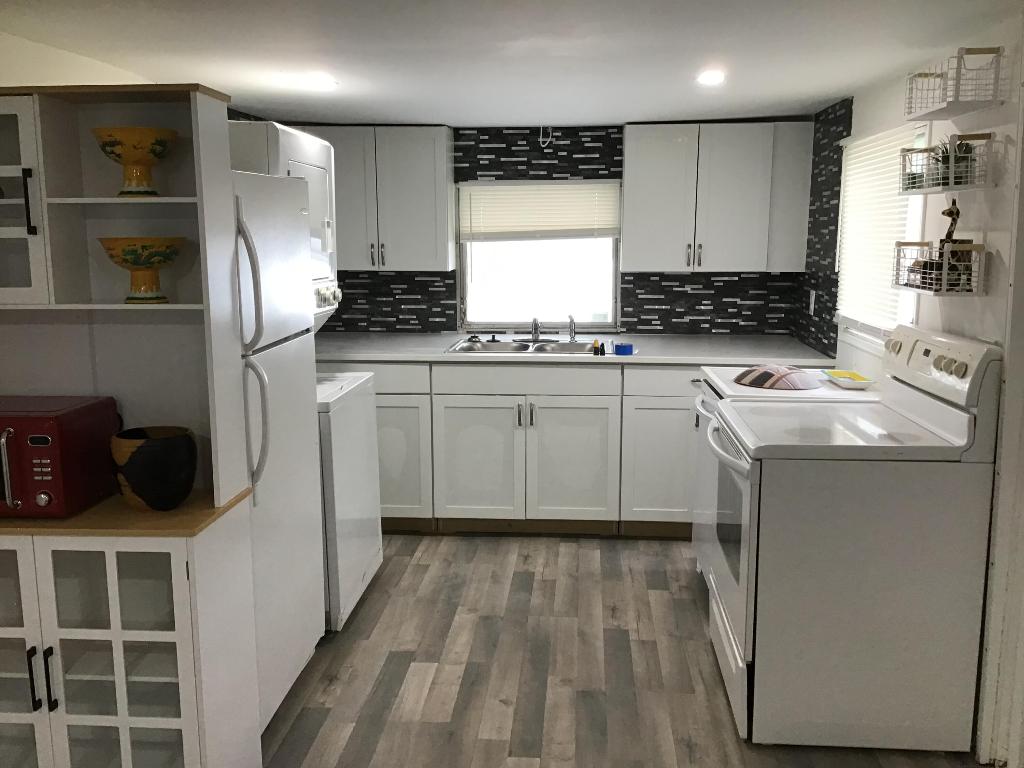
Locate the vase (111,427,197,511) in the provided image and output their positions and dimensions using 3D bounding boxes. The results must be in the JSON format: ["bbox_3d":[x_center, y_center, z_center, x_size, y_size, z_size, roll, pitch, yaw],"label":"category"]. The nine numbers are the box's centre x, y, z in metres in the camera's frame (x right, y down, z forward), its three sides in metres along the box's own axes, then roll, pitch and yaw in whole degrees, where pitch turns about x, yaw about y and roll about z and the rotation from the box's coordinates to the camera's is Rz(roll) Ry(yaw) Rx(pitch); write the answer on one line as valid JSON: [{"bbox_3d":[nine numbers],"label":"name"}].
[{"bbox_3d":[-0.949,0.222,2.441,0.235,0.197,0.230,1,10,4],"label":"vase"}]

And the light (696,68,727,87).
[{"bbox_3d":[0.761,-1.172,3.513,0.112,0.030,0.112,1,10,4],"label":"light"}]

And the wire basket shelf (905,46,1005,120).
[{"bbox_3d":[1.348,-0.912,2.817,0.145,0.158,0.390,1,10,4],"label":"wire basket shelf"}]

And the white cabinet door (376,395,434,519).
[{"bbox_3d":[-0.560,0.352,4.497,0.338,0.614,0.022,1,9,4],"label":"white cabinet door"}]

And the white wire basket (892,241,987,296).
[{"bbox_3d":[1.355,-0.374,2.932,0.140,0.157,0.400,1,10,4],"label":"white wire basket"}]

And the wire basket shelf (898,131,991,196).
[{"bbox_3d":[1.353,-0.685,2.880,0.140,0.156,0.400,1,10,4],"label":"wire basket shelf"}]

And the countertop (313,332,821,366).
[{"bbox_3d":[0.143,-0.185,4.793,2.820,0.040,0.990,1,10,4],"label":"countertop"}]

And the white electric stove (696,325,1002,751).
[{"bbox_3d":[1.014,0.426,2.940,0.695,1.173,0.740,1,10,4],"label":"white electric stove"}]

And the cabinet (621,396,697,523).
[{"bbox_3d":[0.709,0.367,4.363,0.375,0.606,0.050,1,10,4],"label":"cabinet"}]

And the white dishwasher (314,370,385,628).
[{"bbox_3d":[-0.962,0.441,3.781,0.685,0.890,0.720,1,10,4],"label":"white dishwasher"}]

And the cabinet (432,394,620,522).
[{"bbox_3d":[0.089,0.316,4.673,0.910,0.608,0.540,1,10,4],"label":"cabinet"}]

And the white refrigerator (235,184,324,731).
[{"bbox_3d":[-1.073,0.174,2.992,0.750,1.678,0.720,1,10,4],"label":"white refrigerator"}]

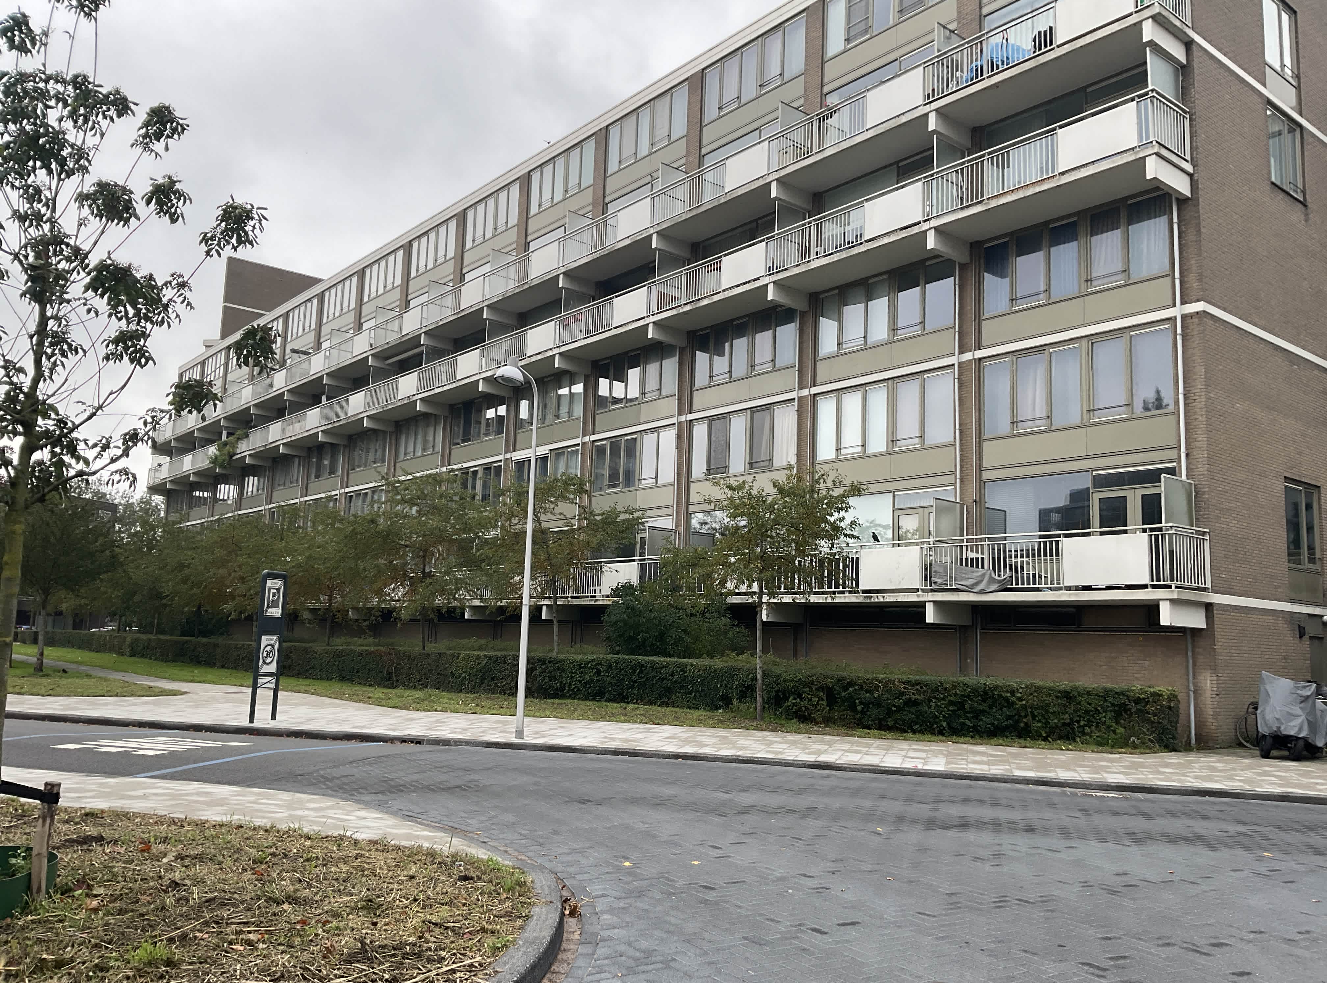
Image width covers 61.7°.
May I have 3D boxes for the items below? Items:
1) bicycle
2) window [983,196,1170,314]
[{"bbox_3d":[11.096,4.045,19.690,1.780,1.060,0.550,-1,-9,20],"label":"bicycle"},{"bbox_3d":[8.604,-4.929,23.496,0.150,1.690,4.260,9,-10,-38],"label":"window"}]

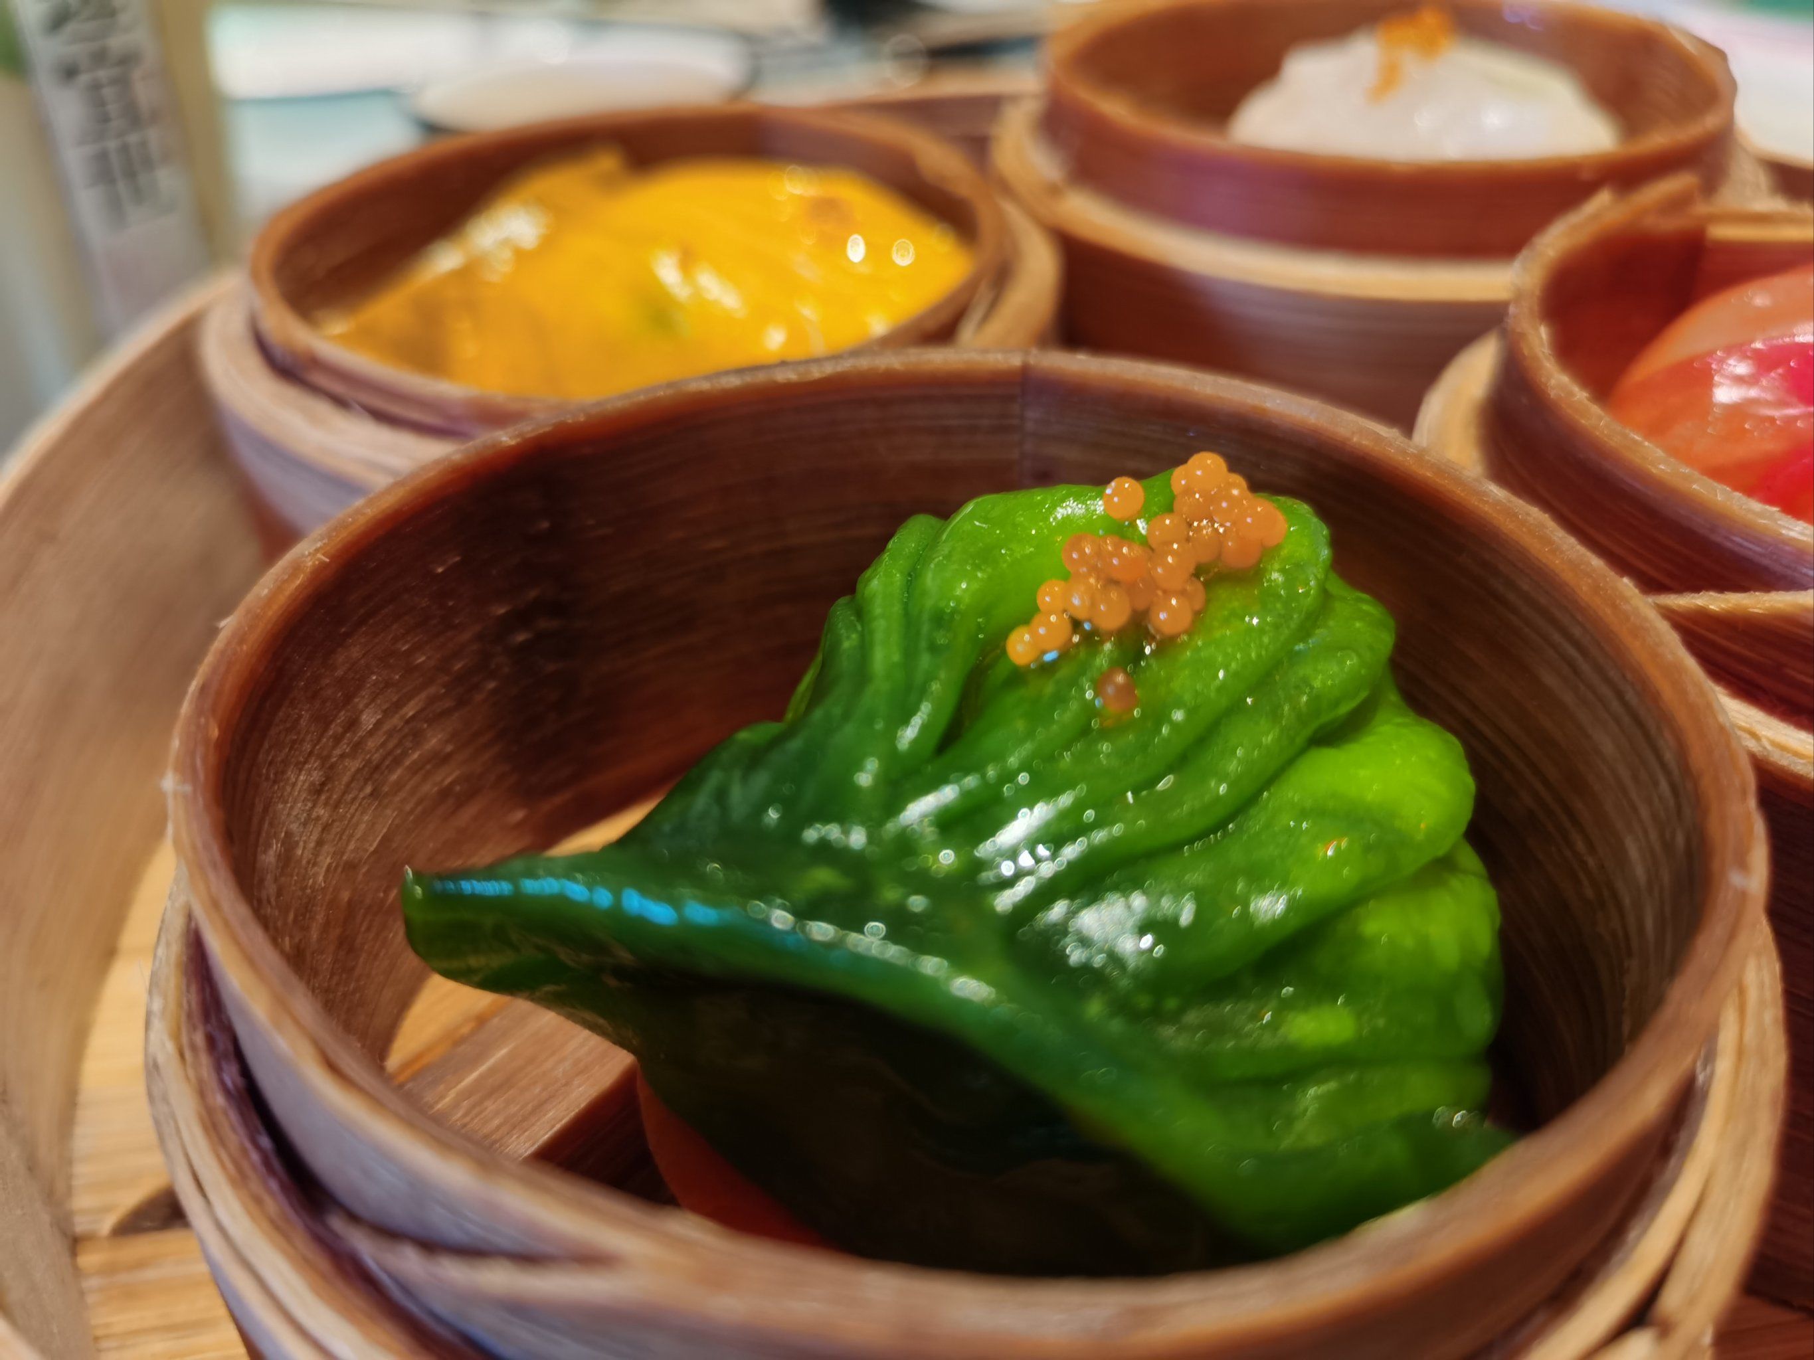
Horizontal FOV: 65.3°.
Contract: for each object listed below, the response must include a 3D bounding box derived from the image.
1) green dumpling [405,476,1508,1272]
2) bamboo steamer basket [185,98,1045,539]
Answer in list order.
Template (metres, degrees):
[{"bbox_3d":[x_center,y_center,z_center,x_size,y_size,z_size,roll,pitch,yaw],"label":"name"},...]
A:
[{"bbox_3d":[0.005,0.011,0.098,0.068,0.035,0.052,5,38,9],"label":"green dumpling"},{"bbox_3d":[-0.030,-0.031,0.179,0.099,0.054,0.099,-2,38,0],"label":"bamboo steamer basket"}]

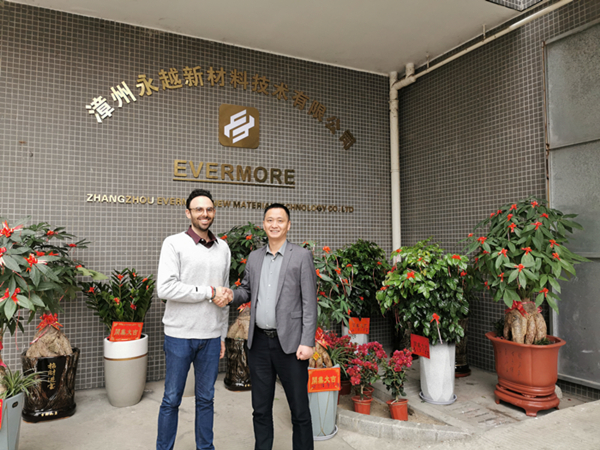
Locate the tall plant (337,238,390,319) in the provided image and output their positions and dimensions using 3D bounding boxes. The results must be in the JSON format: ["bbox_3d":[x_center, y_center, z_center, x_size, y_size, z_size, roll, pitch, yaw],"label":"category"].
[{"bbox_3d":[0.759,0.660,5.510,0.600,0.952,0.560,0,-3,0],"label":"tall plant"}]

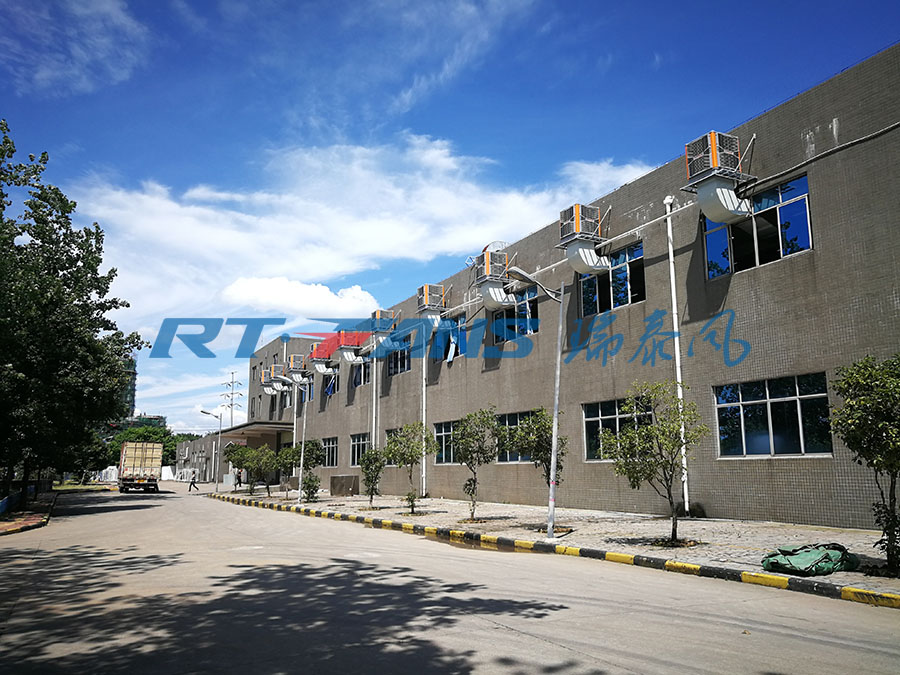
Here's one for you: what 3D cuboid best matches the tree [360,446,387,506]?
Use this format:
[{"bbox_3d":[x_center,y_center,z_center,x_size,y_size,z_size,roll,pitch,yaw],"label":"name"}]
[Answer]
[{"bbox_3d":[-2.978,5.435,27.247,1.007,2.226,1.007,1,-11,-6],"label":"tree"}]

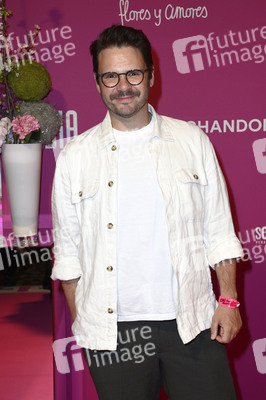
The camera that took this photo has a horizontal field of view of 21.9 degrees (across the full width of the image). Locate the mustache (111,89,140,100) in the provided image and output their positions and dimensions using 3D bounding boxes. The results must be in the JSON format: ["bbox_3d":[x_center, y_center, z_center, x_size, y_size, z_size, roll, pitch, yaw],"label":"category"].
[{"bbox_3d":[-0.021,-0.298,1.950,0.083,0.027,0.027,-6,8,-2],"label":"mustache"}]

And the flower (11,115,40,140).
[{"bbox_3d":[-0.362,-0.245,2.330,0.096,0.085,0.085,-1,8,-7],"label":"flower"}]

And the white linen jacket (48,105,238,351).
[{"bbox_3d":[0.039,0.086,2.070,0.560,0.720,0.290,-1,6,3],"label":"white linen jacket"}]

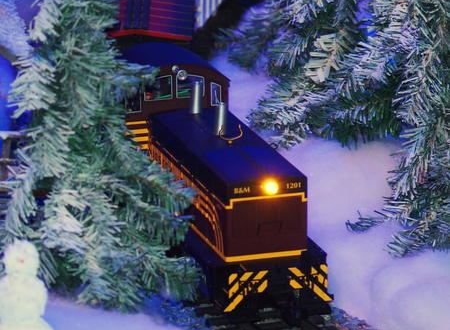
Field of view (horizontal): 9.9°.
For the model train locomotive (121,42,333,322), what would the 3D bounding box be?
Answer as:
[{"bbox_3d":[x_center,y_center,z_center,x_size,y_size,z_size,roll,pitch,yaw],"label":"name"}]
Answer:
[{"bbox_3d":[-0.022,0.000,2.371,0.107,0.150,0.467,-5,17,-17],"label":"model train locomotive"}]

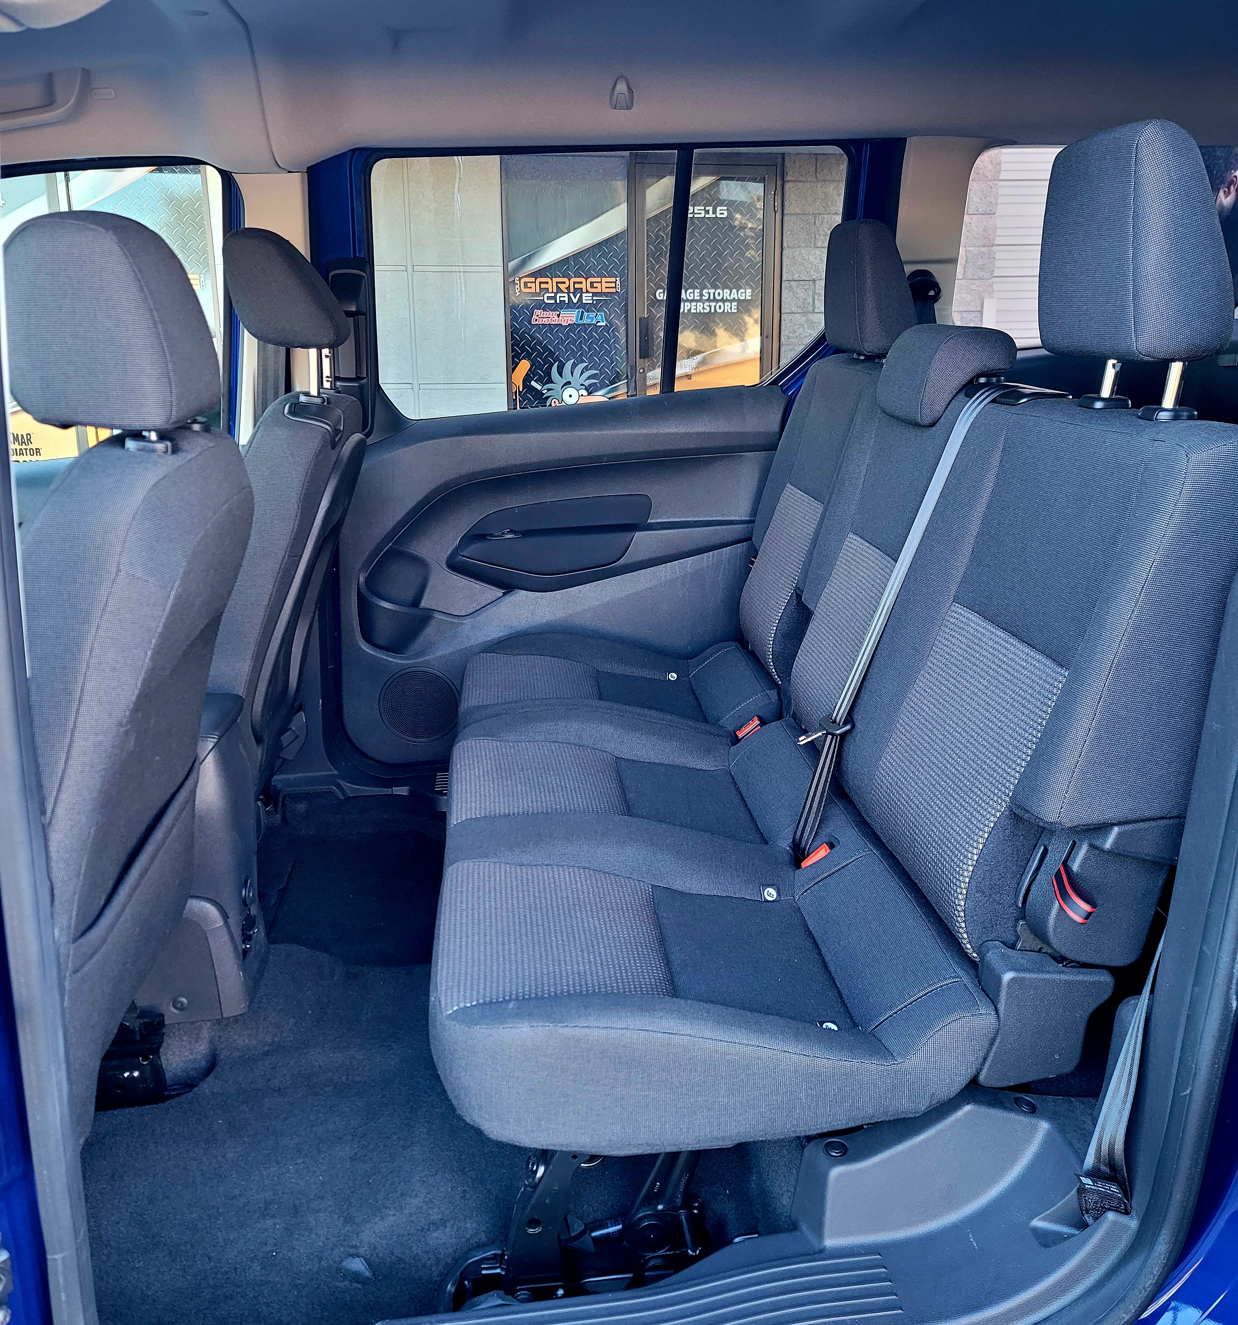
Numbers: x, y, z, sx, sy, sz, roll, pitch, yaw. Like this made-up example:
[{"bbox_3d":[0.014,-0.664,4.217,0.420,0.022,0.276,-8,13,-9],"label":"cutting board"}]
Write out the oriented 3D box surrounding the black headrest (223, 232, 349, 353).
[{"bbox_3d":[-0.523,-0.592,1.892,0.165,0.180,0.260,-12,19,-2],"label":"black headrest"}]

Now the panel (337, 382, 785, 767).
[{"bbox_3d":[-0.117,-0.158,2.462,0.900,0.770,0.110,-2,18,-5],"label":"panel"}]

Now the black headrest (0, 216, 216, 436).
[{"bbox_3d":[-0.491,-0.333,1.165,0.165,0.200,0.260,-5,18,-4],"label":"black headrest"}]

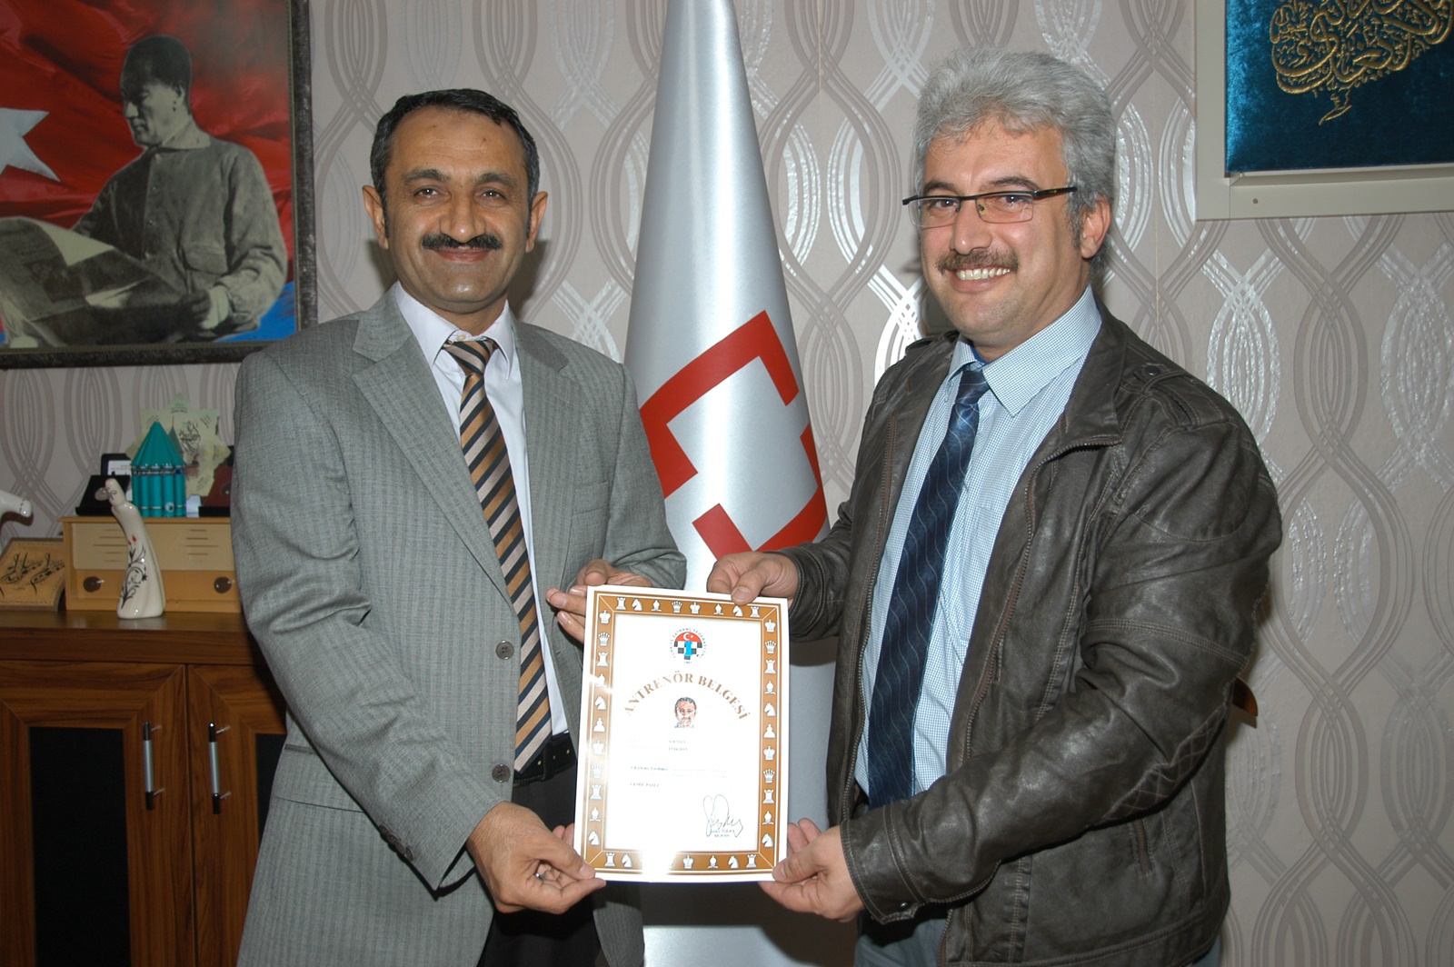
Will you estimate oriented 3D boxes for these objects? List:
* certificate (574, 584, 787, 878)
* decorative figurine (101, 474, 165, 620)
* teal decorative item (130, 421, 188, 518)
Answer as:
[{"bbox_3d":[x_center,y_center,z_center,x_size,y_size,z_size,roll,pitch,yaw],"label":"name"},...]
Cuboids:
[{"bbox_3d":[-0.043,0.252,1.360,0.211,0.298,0.008,3,-19,-5],"label":"certificate"},{"bbox_3d":[-0.951,0.105,2.131,0.085,0.215,0.060,-3,3,-35],"label":"decorative figurine"},{"bbox_3d":[-0.963,-0.024,2.251,0.086,0.160,0.086,-2,2,-10],"label":"teal decorative item"}]

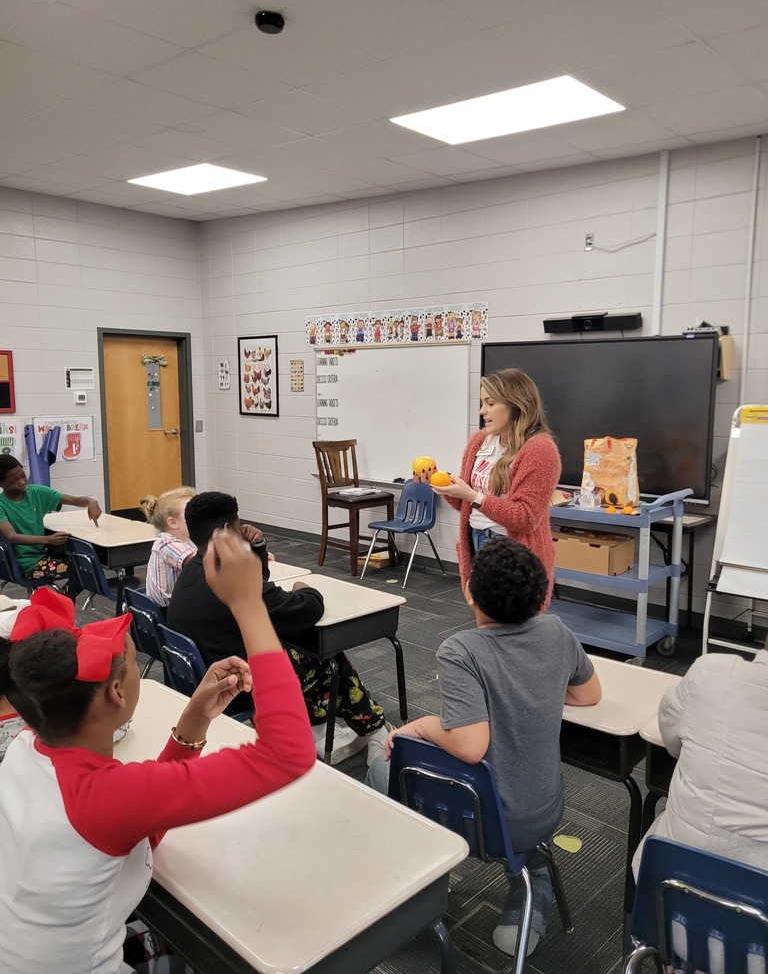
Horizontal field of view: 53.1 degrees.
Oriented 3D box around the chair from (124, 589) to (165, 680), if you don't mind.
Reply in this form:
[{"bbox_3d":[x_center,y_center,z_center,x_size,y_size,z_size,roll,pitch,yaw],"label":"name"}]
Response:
[{"bbox_3d":[-0.805,0.747,3.175,0.440,0.690,0.520,7,10,43],"label":"chair"}]

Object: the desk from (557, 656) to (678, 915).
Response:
[{"bbox_3d":[0.541,0.886,2.332,0.610,0.645,0.465,7,10,41],"label":"desk"}]

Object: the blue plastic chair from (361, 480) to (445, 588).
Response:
[{"bbox_3d":[0.168,0.347,6.096,0.460,0.755,0.550,7,10,43],"label":"blue plastic chair"}]

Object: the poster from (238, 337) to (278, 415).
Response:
[{"bbox_3d":[-1.286,-1.122,7.806,0.645,0.800,0.025,7,10,43],"label":"poster"}]

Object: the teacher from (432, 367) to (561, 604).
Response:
[{"bbox_3d":[0.440,0.330,2.997,0.480,1.580,0.480,-4,9,-34],"label":"teacher"}]

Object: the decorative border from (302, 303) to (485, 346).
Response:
[{"bbox_3d":[0.026,-1.361,6.512,2.110,0.270,0.010,7,10,43],"label":"decorative border"}]

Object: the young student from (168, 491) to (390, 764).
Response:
[{"bbox_3d":[-0.390,0.562,2.852,0.880,1.140,0.530,-5,9,-38],"label":"young student"}]

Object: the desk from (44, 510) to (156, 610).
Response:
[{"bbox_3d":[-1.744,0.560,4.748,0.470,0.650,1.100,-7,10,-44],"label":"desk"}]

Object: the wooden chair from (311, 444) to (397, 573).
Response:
[{"bbox_3d":[-0.233,0.147,6.505,0.500,1.050,0.540,-6,10,-42],"label":"wooden chair"}]

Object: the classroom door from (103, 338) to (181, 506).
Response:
[{"bbox_3d":[-2.543,-0.577,8.198,0.050,2.030,0.920,7,10,43],"label":"classroom door"}]

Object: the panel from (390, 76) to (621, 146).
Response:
[{"bbox_3d":[0.652,-2.070,4.232,1.200,0.050,0.600,12,13,43],"label":"panel"}]

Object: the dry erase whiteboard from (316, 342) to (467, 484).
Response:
[{"bbox_3d":[-0.014,-0.606,6.613,1.840,1.210,0.050,7,10,43],"label":"dry erase whiteboard"}]

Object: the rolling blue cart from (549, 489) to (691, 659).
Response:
[{"bbox_3d":[1.159,0.463,4.461,1.020,0.960,0.540,7,9,40],"label":"rolling blue cart"}]

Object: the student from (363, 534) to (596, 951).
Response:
[{"bbox_3d":[0.270,0.687,2.001,0.580,1.120,0.620,-1,7,-12],"label":"student"}]

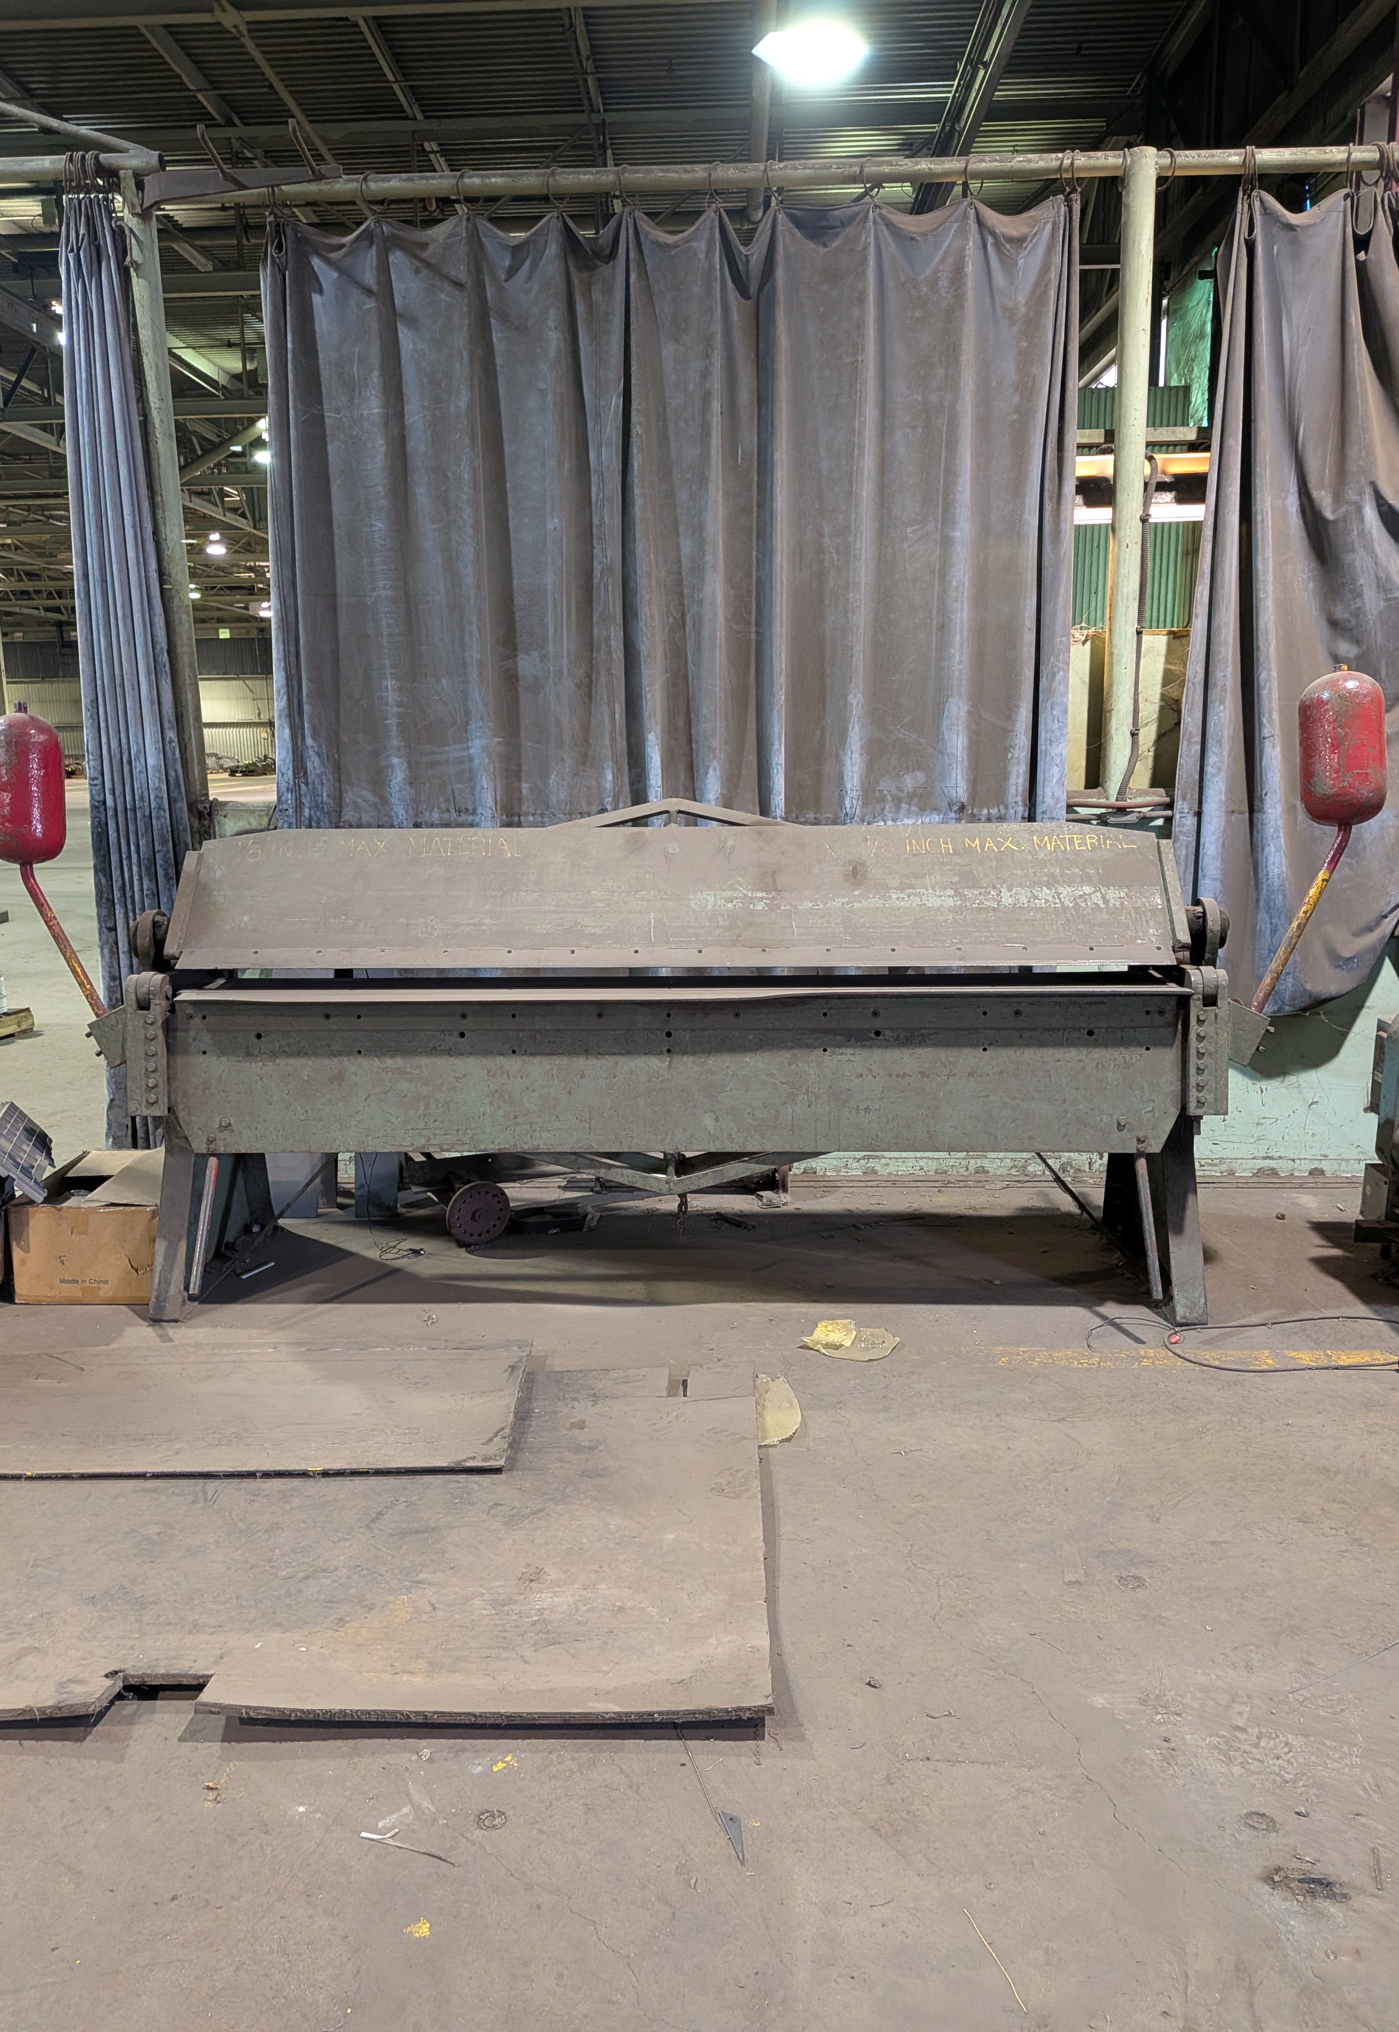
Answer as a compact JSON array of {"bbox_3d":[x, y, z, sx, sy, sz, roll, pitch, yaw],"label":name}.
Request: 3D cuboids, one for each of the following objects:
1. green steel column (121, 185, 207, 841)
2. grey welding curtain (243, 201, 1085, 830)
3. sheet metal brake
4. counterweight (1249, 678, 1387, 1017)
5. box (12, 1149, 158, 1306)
[{"bbox_3d":[-1.575,-0.934,4.359,0.095,3.000,0.095,0,12,4],"label":"green steel column"},{"bbox_3d":[-0.090,-1.086,4.128,2.280,2.340,0.160,0,12,4],"label":"grey welding curtain"},{"bbox_3d":[-0.074,0.070,3.702,2.760,1.260,0.760,0,12,4],"label":"sheet metal brake"},{"bbox_3d":[1.455,-0.406,3.328,0.315,0.805,0.230,0,12,4],"label":"counterweight"},{"bbox_3d":[-1.589,0.575,3.793,0.400,0.290,0.330,0,12,4],"label":"box"}]

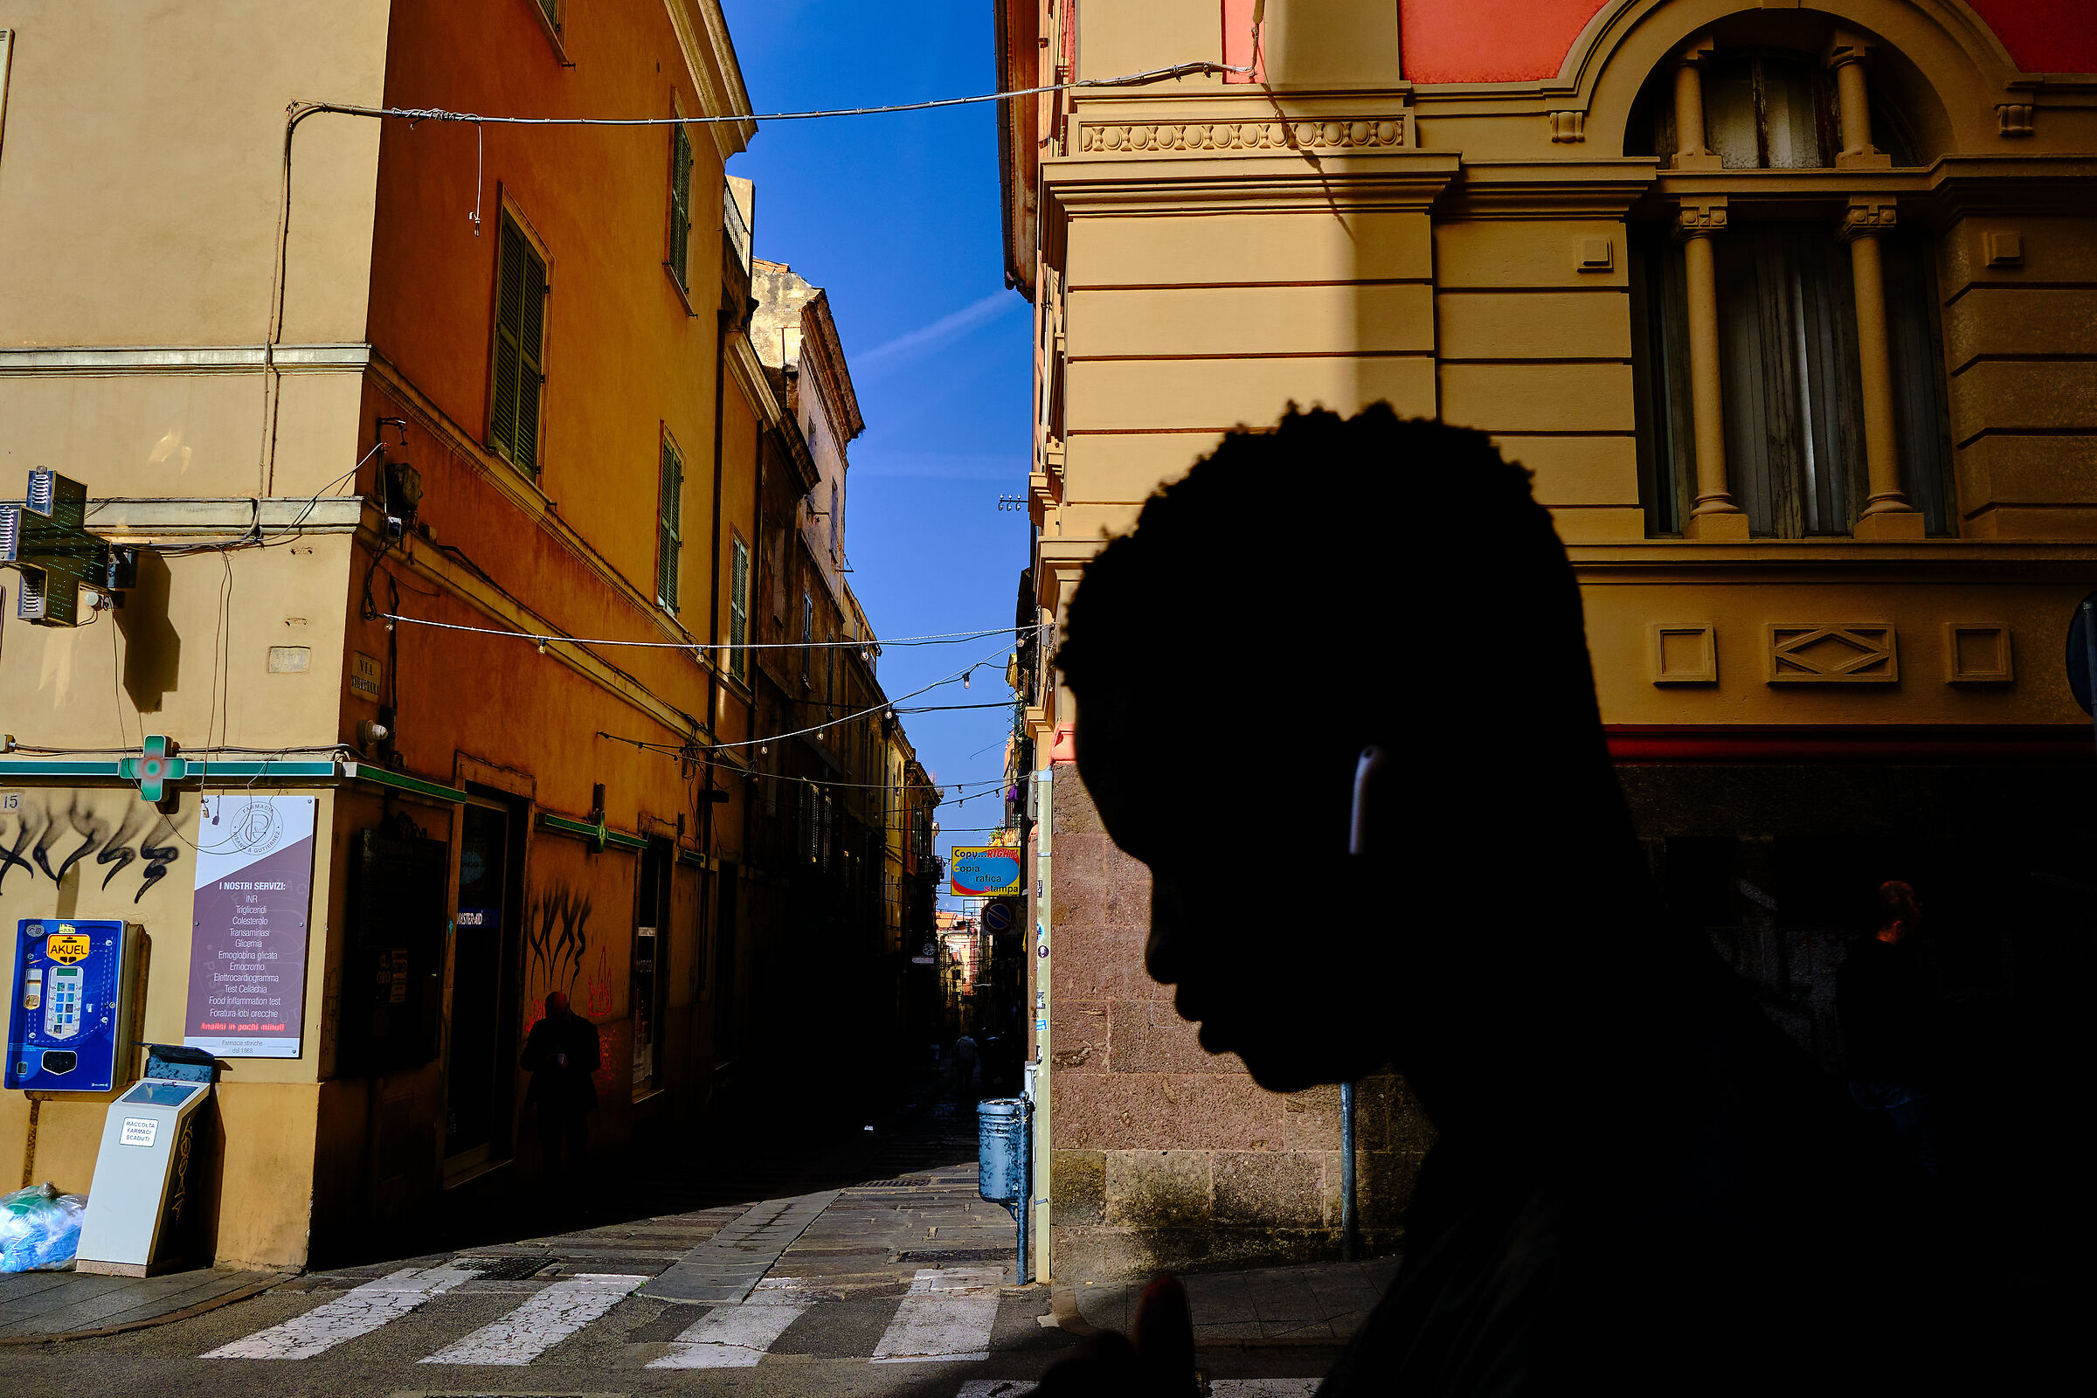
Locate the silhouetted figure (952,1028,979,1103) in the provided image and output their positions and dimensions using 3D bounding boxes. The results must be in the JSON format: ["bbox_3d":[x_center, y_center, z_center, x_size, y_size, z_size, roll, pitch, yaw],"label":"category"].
[{"bbox_3d":[-2.019,8.716,37.640,0.560,1.700,0.360,0,-8,-2],"label":"silhouetted figure"}]

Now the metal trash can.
[{"bbox_3d":[-0.242,2.812,9.061,0.310,1.030,0.340,0,-8,0],"label":"metal trash can"}]

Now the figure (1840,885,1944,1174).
[{"bbox_3d":[3.778,1.688,6.981,0.360,1.750,0.470,4,-9,-24],"label":"figure"}]

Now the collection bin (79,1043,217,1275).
[{"bbox_3d":[-5.363,2.728,9.419,0.520,1.300,0.450,-2,-9,17],"label":"collection bin"}]

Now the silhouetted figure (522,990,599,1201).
[{"bbox_3d":[-4.110,3.323,13.260,0.620,1.698,0.420,2,-8,-14],"label":"silhouetted figure"}]

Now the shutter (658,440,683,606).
[{"bbox_3d":[-4.781,-2.146,19.919,0.060,2.100,1.150,0,-8,-2],"label":"shutter"}]

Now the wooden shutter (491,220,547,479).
[{"bbox_3d":[-4.563,-3.014,13.581,0.060,2.080,1.220,0,-8,-2],"label":"wooden shutter"}]

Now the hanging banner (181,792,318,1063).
[{"bbox_3d":[-4.883,1.392,9.635,0.720,1.570,0.025,0,-8,2],"label":"hanging banner"}]

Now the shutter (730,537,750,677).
[{"bbox_3d":[-4.967,-1.419,25.341,0.060,2.070,1.200,0,-8,-2],"label":"shutter"}]

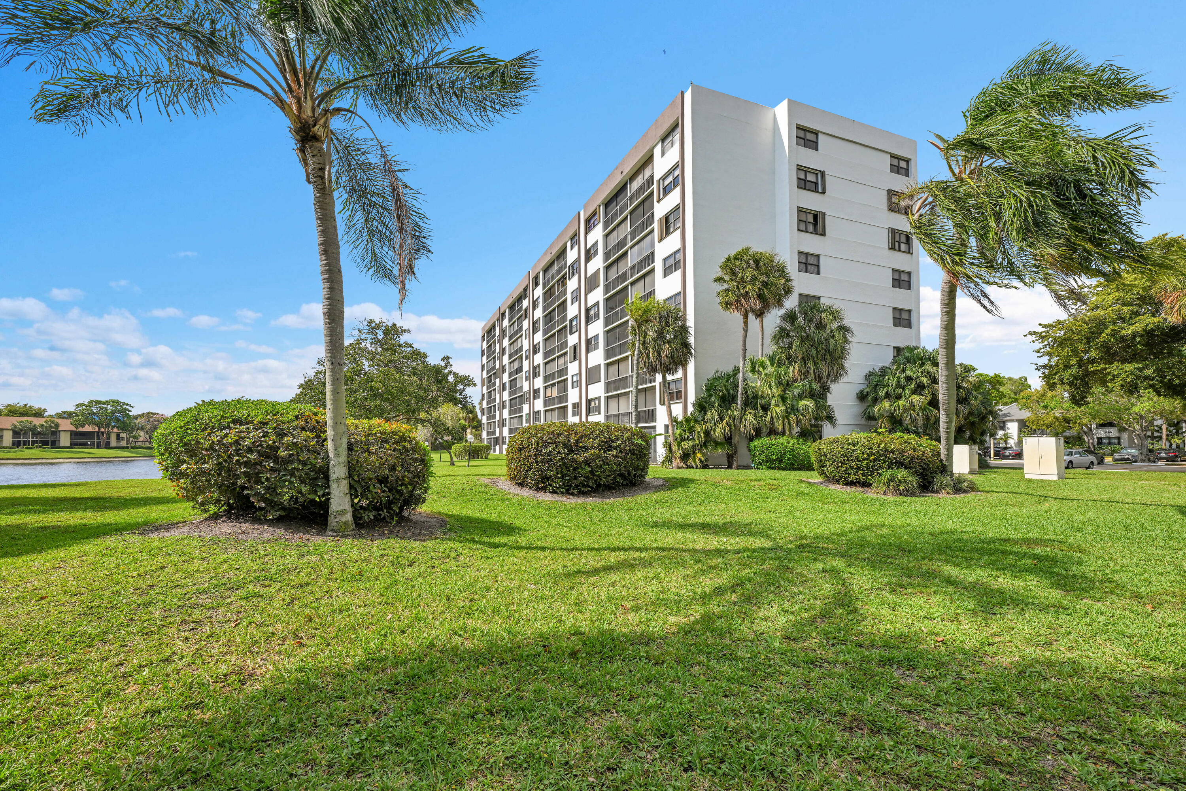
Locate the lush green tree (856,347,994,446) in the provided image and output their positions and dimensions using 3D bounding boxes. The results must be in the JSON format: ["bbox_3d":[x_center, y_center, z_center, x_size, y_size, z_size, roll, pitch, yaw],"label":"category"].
[{"bbox_3d":[20.700,0.850,29.000,7.000,7.200,6.200,-4,-7,36],"label":"lush green tree"}]

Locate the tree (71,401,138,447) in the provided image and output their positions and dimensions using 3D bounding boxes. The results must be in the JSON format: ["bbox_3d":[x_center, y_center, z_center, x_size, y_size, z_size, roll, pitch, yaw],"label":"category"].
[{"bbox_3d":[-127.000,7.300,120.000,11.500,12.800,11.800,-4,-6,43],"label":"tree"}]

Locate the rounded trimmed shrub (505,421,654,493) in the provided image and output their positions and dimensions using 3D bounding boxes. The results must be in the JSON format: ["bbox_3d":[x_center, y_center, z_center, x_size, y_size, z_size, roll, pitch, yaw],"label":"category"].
[{"bbox_3d":[-0.470,1.900,14.700,4.500,2.000,4.100,0,-5,0],"label":"rounded trimmed shrub"}]

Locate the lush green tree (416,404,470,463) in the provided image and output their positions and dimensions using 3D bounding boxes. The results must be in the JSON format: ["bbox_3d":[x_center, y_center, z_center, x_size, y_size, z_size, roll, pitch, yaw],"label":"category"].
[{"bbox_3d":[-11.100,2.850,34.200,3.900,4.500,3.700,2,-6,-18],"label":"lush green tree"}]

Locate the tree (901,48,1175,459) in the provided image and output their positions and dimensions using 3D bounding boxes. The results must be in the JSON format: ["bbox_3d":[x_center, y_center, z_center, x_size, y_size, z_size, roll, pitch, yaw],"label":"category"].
[{"bbox_3d":[12.200,-3.600,13.500,5.800,12.200,5.200,-4,-6,42],"label":"tree"}]

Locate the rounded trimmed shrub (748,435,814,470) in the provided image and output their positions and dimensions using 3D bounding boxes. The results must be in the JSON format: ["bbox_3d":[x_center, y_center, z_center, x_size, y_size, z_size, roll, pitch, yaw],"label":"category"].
[{"bbox_3d":[10.800,3.190,26.000,3.800,1.920,2.900,-2,-6,22],"label":"rounded trimmed shrub"}]

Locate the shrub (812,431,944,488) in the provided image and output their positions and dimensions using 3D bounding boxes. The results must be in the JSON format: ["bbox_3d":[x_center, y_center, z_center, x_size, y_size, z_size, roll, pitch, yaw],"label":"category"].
[{"bbox_3d":[10.300,2.200,16.700,4.150,1.830,3.600,-3,-6,31],"label":"shrub"}]

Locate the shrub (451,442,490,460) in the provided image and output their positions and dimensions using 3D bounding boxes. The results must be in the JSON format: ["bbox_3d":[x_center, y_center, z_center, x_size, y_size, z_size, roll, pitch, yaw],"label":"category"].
[{"bbox_3d":[-10.500,4.820,39.500,3.200,1.400,2.300,1,-4,-23],"label":"shrub"}]

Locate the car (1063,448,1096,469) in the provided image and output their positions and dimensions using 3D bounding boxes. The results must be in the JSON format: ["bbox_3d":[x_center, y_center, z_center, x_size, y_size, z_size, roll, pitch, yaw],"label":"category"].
[{"bbox_3d":[35.600,4.820,34.700,4.700,1.410,1.780,1,-4,-22],"label":"car"}]

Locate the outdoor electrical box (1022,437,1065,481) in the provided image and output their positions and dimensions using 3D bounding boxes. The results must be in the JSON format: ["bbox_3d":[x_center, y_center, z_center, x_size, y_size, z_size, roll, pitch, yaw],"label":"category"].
[{"bbox_3d":[16.750,2.320,17.130,0.530,1.530,0.930,3,-6,-25],"label":"outdoor electrical box"}]

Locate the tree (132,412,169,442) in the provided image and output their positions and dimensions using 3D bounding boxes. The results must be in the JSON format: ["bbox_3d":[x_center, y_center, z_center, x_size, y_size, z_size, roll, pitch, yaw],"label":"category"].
[{"bbox_3d":[-131.000,9.900,137.000,10.500,10.500,10.000,4,-6,-44],"label":"tree"}]

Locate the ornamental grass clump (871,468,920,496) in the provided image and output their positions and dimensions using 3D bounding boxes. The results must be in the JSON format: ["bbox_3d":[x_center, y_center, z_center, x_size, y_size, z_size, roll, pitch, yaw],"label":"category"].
[{"bbox_3d":[7.950,2.250,12.100,1.100,0.700,1.050,-3,-5,33],"label":"ornamental grass clump"}]

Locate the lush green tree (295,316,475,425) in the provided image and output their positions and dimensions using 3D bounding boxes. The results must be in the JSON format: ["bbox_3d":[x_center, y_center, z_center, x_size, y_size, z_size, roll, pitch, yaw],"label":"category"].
[{"bbox_3d":[-12.300,-0.200,27.000,10.200,8.800,9.500,2,-5,-24],"label":"lush green tree"}]

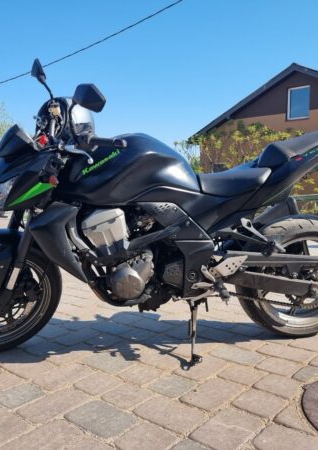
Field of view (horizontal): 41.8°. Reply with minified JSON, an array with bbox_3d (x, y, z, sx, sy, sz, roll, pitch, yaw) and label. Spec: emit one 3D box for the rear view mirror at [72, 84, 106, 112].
[{"bbox_3d":[-0.236,-0.423,1.391,0.050,0.085,0.145,-18,34,-35],"label":"rear view mirror"}]

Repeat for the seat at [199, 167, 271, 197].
[{"bbox_3d":[0.313,-0.218,1.863,0.320,0.125,0.270,-2,17,-5],"label":"seat"}]

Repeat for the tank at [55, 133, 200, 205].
[{"bbox_3d":[-0.125,-0.263,1.806,0.600,0.270,0.360,-2,17,-5],"label":"tank"}]

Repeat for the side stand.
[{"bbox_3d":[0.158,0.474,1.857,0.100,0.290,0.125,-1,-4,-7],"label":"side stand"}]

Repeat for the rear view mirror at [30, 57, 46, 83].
[{"bbox_3d":[-0.551,-0.701,1.887,0.050,0.085,0.145,-7,29,-18],"label":"rear view mirror"}]

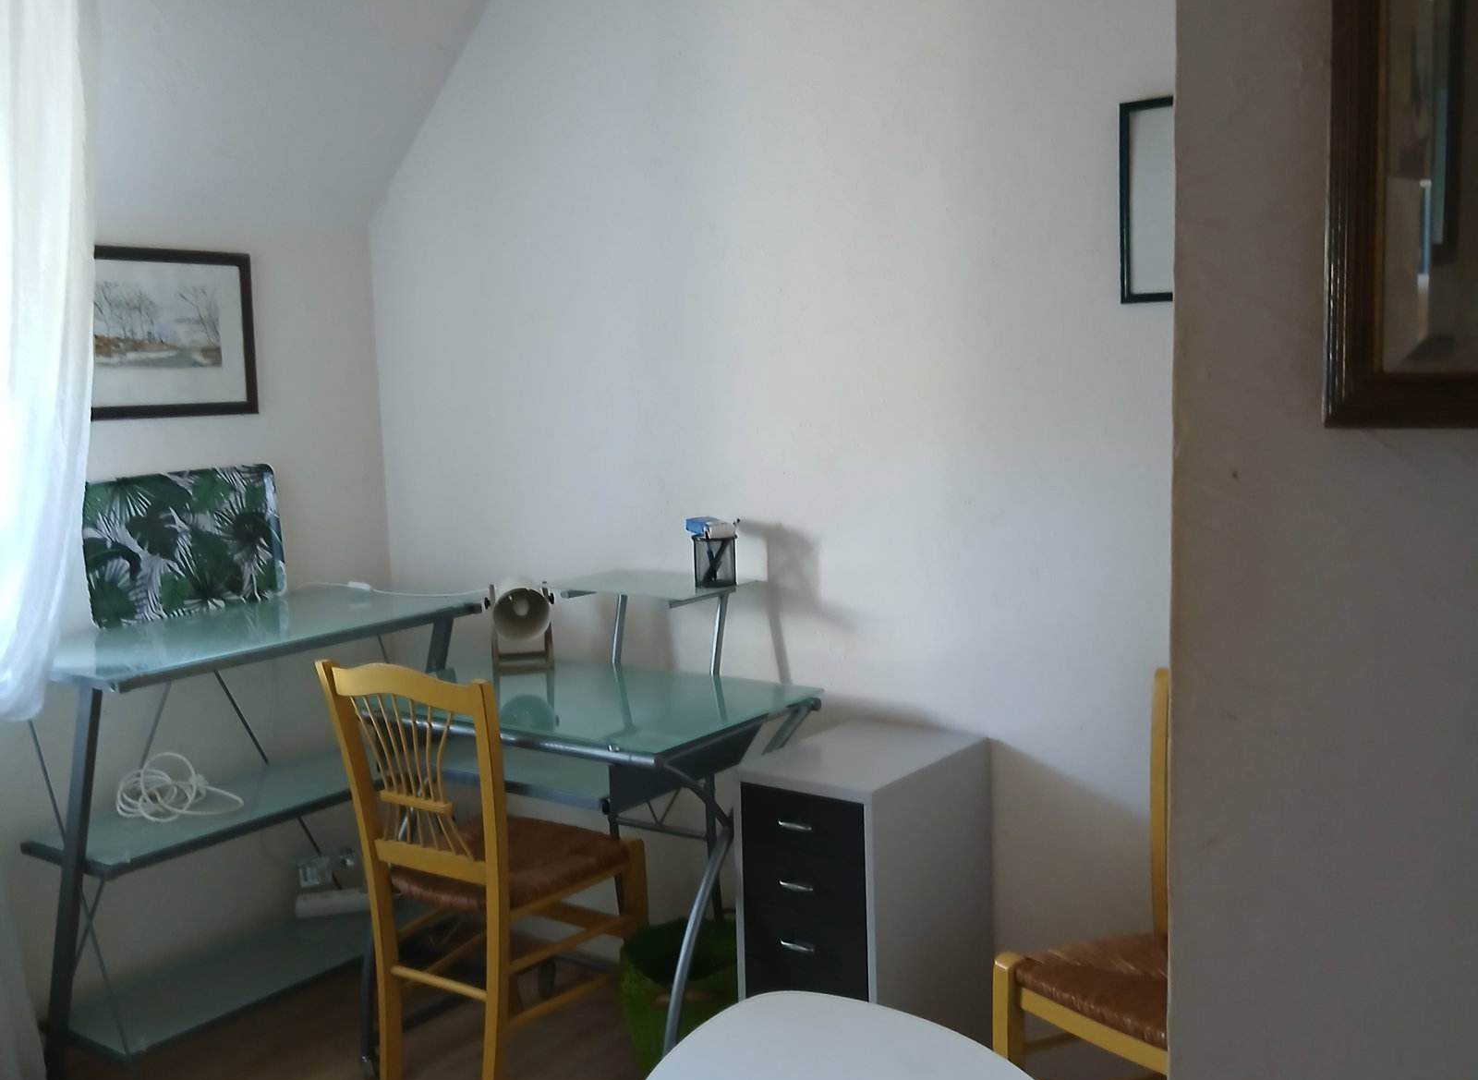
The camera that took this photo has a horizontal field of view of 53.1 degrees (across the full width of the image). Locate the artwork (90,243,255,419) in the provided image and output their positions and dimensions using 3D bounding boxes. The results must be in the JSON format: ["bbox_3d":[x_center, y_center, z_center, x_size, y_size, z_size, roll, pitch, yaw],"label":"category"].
[{"bbox_3d":[-1.221,-0.428,3.104,0.022,0.352,0.510,4,10,35],"label":"artwork"}]

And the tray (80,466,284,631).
[{"bbox_3d":[-1.175,0.006,3.172,0.028,0.302,0.468,-1,7,35],"label":"tray"}]

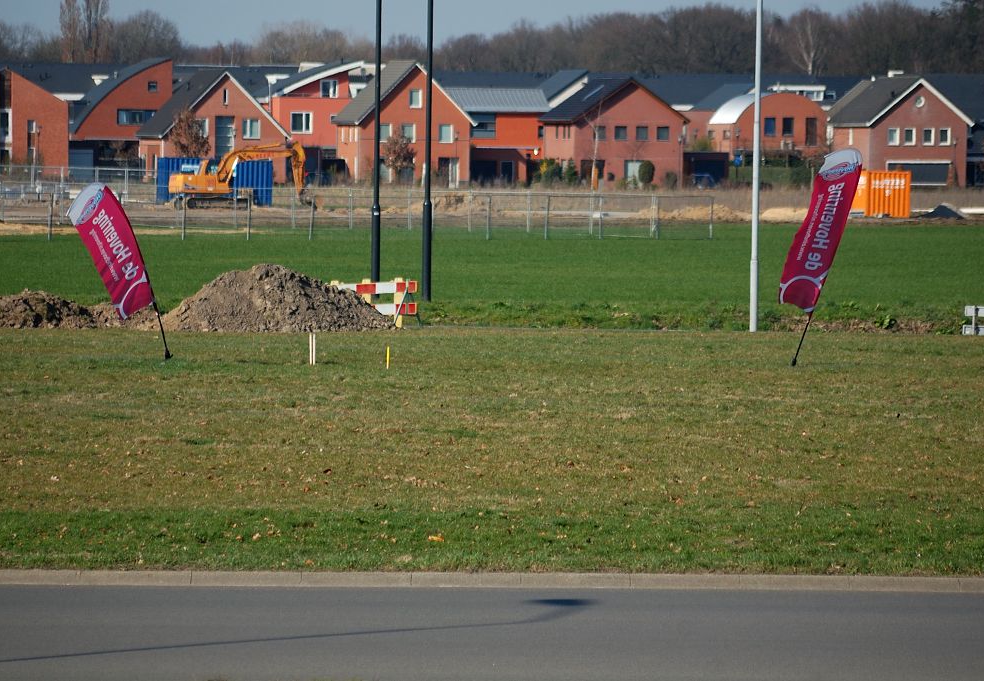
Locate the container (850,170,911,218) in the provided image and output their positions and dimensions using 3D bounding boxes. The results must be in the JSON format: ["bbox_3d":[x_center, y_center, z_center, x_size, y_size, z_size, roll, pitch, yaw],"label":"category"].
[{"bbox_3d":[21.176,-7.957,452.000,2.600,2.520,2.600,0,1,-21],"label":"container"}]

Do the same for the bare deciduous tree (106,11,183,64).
[{"bbox_3d":[-34.237,-24.501,820.000,7.300,16.210,7.200,1,1,0],"label":"bare deciduous tree"}]

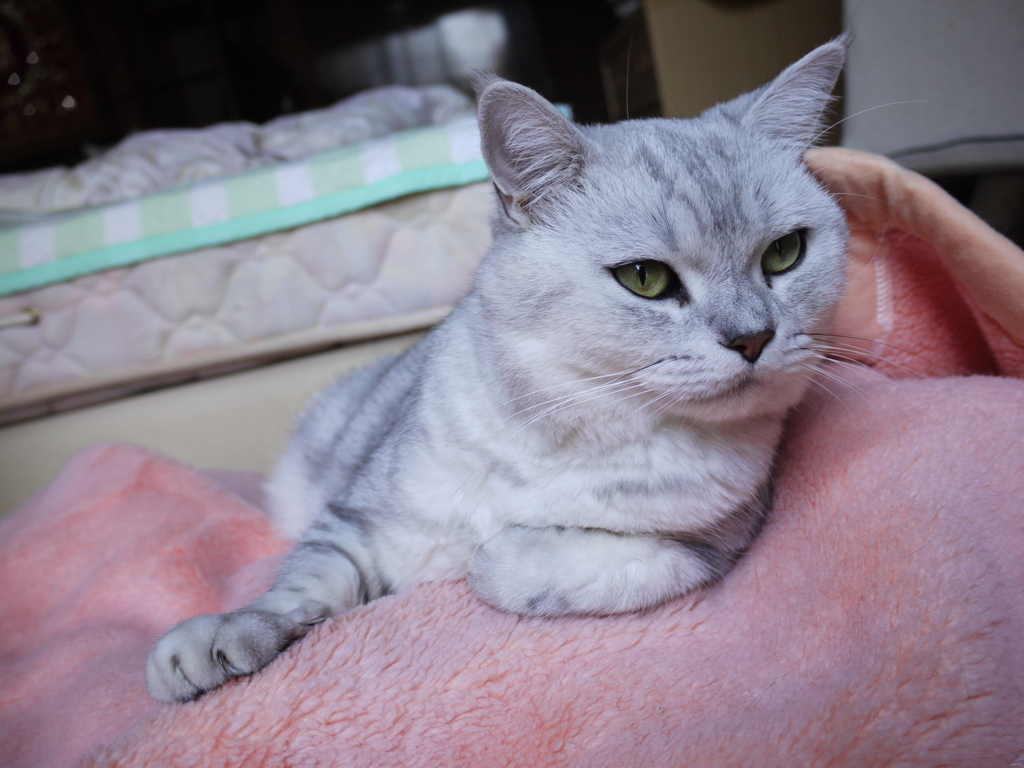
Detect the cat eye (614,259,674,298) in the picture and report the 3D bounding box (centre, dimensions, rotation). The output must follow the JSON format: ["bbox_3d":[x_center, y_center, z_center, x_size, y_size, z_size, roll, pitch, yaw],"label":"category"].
[{"bbox_3d":[0.046,-0.037,0.293,0.022,0.014,0.012,-7,19,9],"label":"cat eye"}]

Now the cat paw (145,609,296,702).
[{"bbox_3d":[-0.109,0.101,0.312,0.056,0.029,0.041,-29,25,-35],"label":"cat paw"}]

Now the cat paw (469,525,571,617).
[{"bbox_3d":[0.003,0.069,0.307,0.040,0.032,0.037,-12,21,-8],"label":"cat paw"}]

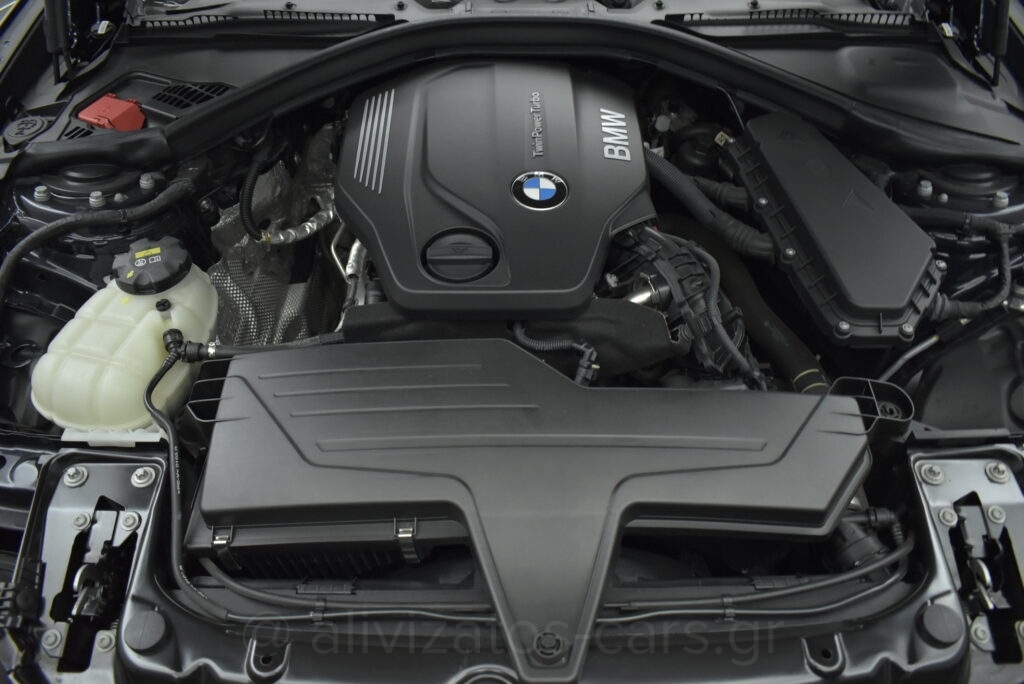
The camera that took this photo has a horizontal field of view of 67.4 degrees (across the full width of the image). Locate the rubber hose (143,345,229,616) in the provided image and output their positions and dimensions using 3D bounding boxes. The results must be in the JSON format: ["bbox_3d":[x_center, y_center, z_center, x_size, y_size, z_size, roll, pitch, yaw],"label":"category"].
[{"bbox_3d":[-0.320,0.136,0.748,0.055,0.042,0.255,-16,71,-14],"label":"rubber hose"}]

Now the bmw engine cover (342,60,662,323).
[{"bbox_3d":[-0.013,-0.193,0.996,0.405,0.100,0.425,0,53,0],"label":"bmw engine cover"}]

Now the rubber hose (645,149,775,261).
[{"bbox_3d":[0.249,-0.177,0.985,0.043,0.045,0.215,-32,55,-27],"label":"rubber hose"}]

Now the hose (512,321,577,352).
[{"bbox_3d":[0.039,-0.007,0.857,0.075,0.030,0.032,0,47,0],"label":"hose"}]

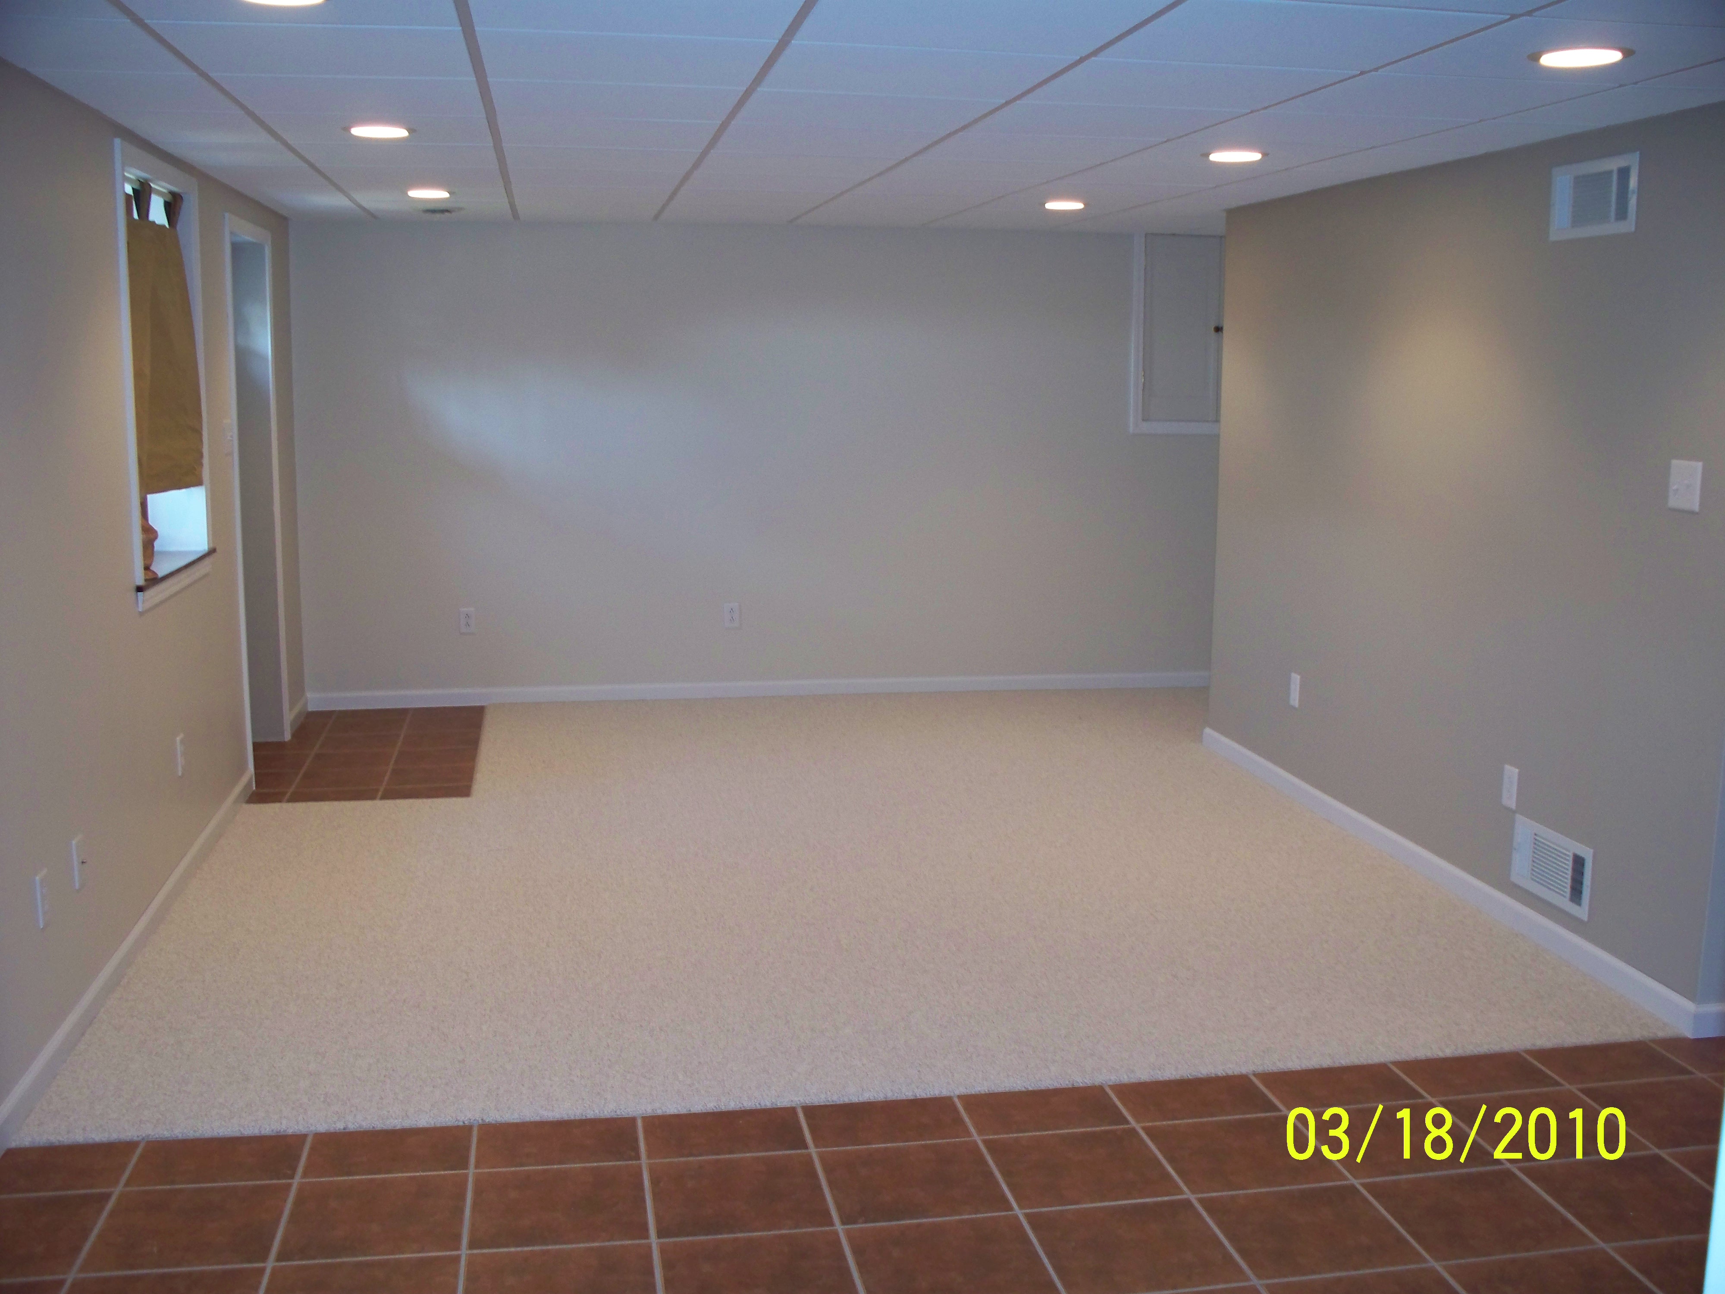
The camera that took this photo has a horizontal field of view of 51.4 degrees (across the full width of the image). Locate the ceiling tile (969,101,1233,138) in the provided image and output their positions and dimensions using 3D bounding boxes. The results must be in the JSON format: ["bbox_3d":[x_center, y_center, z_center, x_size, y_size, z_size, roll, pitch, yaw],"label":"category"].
[{"bbox_3d":[0.602,-1.345,4.567,0.603,0.016,0.603,-1,9,-10],"label":"ceiling tile"}]

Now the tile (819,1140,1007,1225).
[{"bbox_3d":[0.092,1.002,3.359,0.323,0.010,0.323,-1,9,-10],"label":"tile"}]

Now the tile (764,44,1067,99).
[{"bbox_3d":[0.102,-1.236,3.835,0.600,0.016,0.600,-1,9,-10],"label":"tile"}]

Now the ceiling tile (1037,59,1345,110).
[{"bbox_3d":[0.695,-1.245,3.965,0.603,0.016,0.603,-1,9,-10],"label":"ceiling tile"}]

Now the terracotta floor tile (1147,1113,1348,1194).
[{"bbox_3d":[0.740,0.995,3.508,0.322,0.010,0.322,-1,9,-10],"label":"terracotta floor tile"}]

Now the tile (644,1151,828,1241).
[{"bbox_3d":[-0.229,1.010,3.304,0.323,0.010,0.323,-1,9,-10],"label":"tile"}]

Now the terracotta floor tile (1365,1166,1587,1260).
[{"bbox_3d":[1.099,1.019,3.214,0.323,0.010,0.323,-1,9,-10],"label":"terracotta floor tile"}]

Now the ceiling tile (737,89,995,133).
[{"bbox_3d":[-0.001,-1.321,4.379,0.600,0.016,0.600,-1,9,-10],"label":"ceiling tile"}]

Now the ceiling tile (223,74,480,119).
[{"bbox_3d":[-1.197,-1.307,4.237,0.605,0.016,0.605,-1,9,-10],"label":"ceiling tile"}]

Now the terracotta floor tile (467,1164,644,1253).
[{"bbox_3d":[-0.552,1.022,3.274,0.322,0.010,0.322,-1,9,-10],"label":"terracotta floor tile"}]

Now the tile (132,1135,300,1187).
[{"bbox_3d":[-1.238,0.988,3.434,0.322,0.010,0.211,-1,9,-10],"label":"tile"}]

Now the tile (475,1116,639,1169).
[{"bbox_3d":[-0.606,0.991,3.576,0.330,0.010,0.212,-1,9,-10],"label":"tile"}]

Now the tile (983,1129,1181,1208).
[{"bbox_3d":[0.423,1.013,3.475,0.330,0.010,0.330,-1,9,-10],"label":"tile"}]

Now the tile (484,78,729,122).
[{"bbox_3d":[-0.594,-1.307,4.289,0.603,0.016,0.603,-1,9,-10],"label":"tile"}]

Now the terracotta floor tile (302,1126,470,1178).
[{"bbox_3d":[-0.938,1.005,3.560,0.330,0.010,0.210,-1,9,-10],"label":"terracotta floor tile"}]

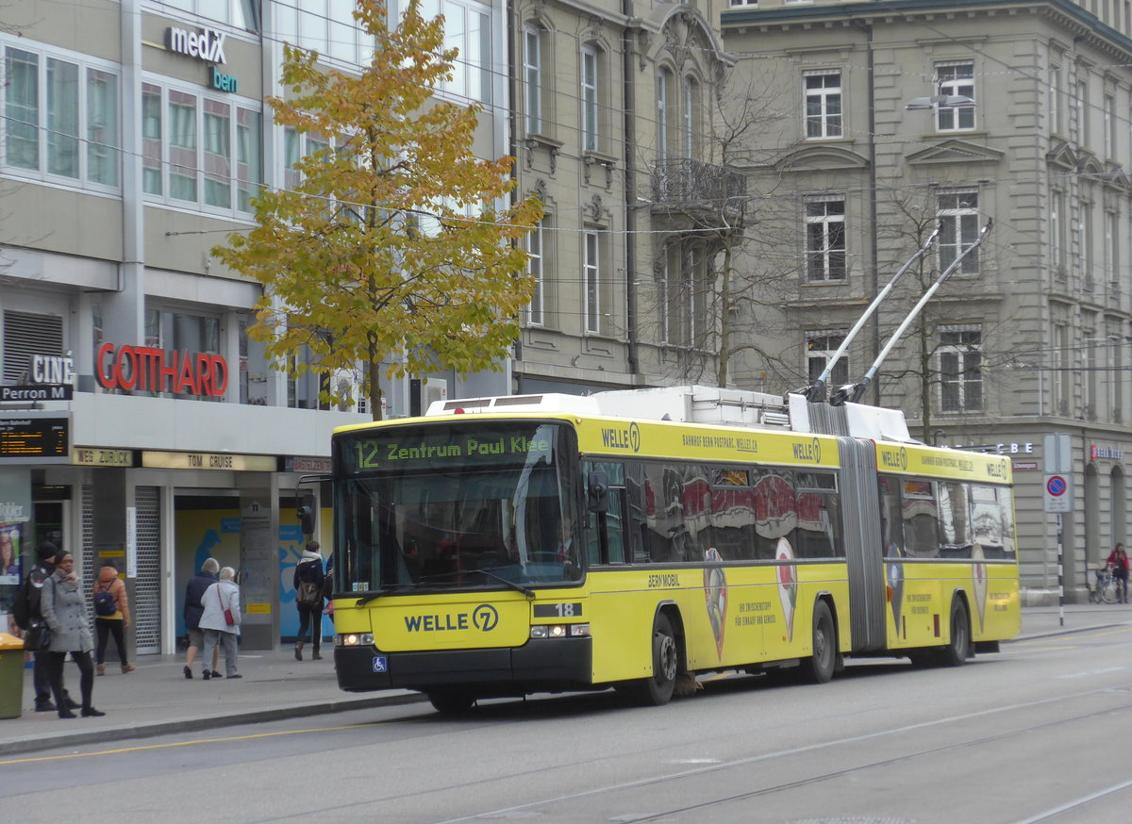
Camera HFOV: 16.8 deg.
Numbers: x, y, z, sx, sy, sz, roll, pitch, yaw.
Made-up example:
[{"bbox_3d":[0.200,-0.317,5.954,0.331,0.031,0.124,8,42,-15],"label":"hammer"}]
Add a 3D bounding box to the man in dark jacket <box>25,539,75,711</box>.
[{"bbox_3d":[-5.270,2.189,38.900,0.570,1.731,0.520,-1,-2,-6],"label":"man in dark jacket"}]

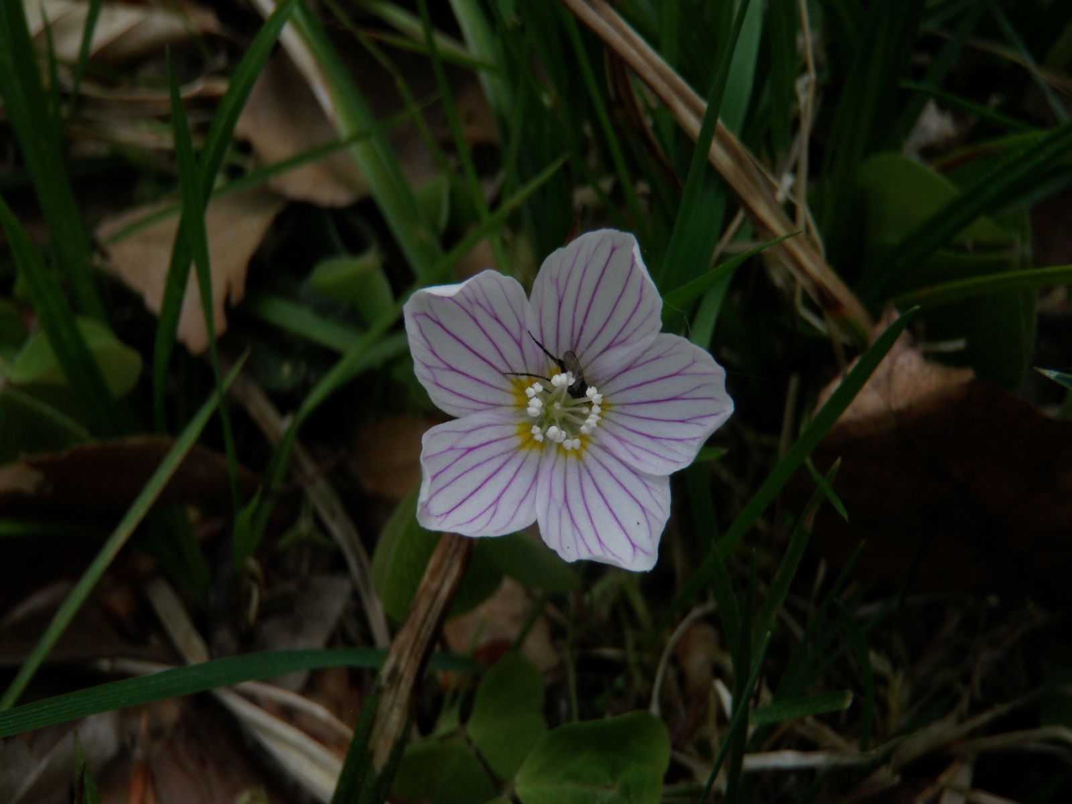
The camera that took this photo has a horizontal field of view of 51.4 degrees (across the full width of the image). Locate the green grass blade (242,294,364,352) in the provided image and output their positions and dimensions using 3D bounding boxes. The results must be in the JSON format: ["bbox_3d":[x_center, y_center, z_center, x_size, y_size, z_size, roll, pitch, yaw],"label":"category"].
[{"bbox_3d":[-0.031,-0.010,0.147,0.018,0.003,0.004,16,51,14],"label":"green grass blade"}]

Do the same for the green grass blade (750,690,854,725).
[{"bbox_3d":[0.028,0.032,0.117,0.011,0.002,0.003,-10,49,-8],"label":"green grass blade"}]

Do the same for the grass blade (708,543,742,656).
[{"bbox_3d":[0.019,0.020,0.114,0.003,0.012,0.002,-12,16,4],"label":"grass blade"}]

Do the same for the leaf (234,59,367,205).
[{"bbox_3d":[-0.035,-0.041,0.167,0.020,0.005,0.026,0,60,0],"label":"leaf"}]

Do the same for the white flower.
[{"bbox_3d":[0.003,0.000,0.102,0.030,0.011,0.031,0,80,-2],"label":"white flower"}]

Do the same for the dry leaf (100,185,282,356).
[{"bbox_3d":[-0.046,-0.018,0.150,0.025,0.005,0.026,0,60,0],"label":"dry leaf"}]

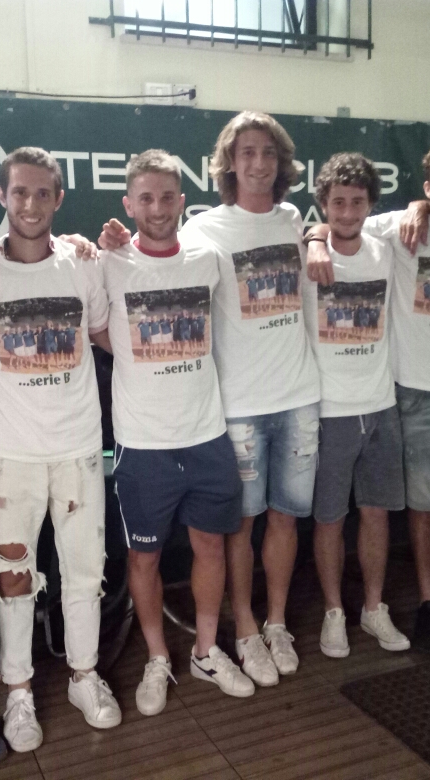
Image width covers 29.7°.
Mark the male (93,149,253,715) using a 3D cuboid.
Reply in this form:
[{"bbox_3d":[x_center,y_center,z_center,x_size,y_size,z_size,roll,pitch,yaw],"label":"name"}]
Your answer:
[{"bbox_3d":[-0.171,0.148,2.544,0.770,1.746,0.480,-5,10,-19],"label":"male"}]

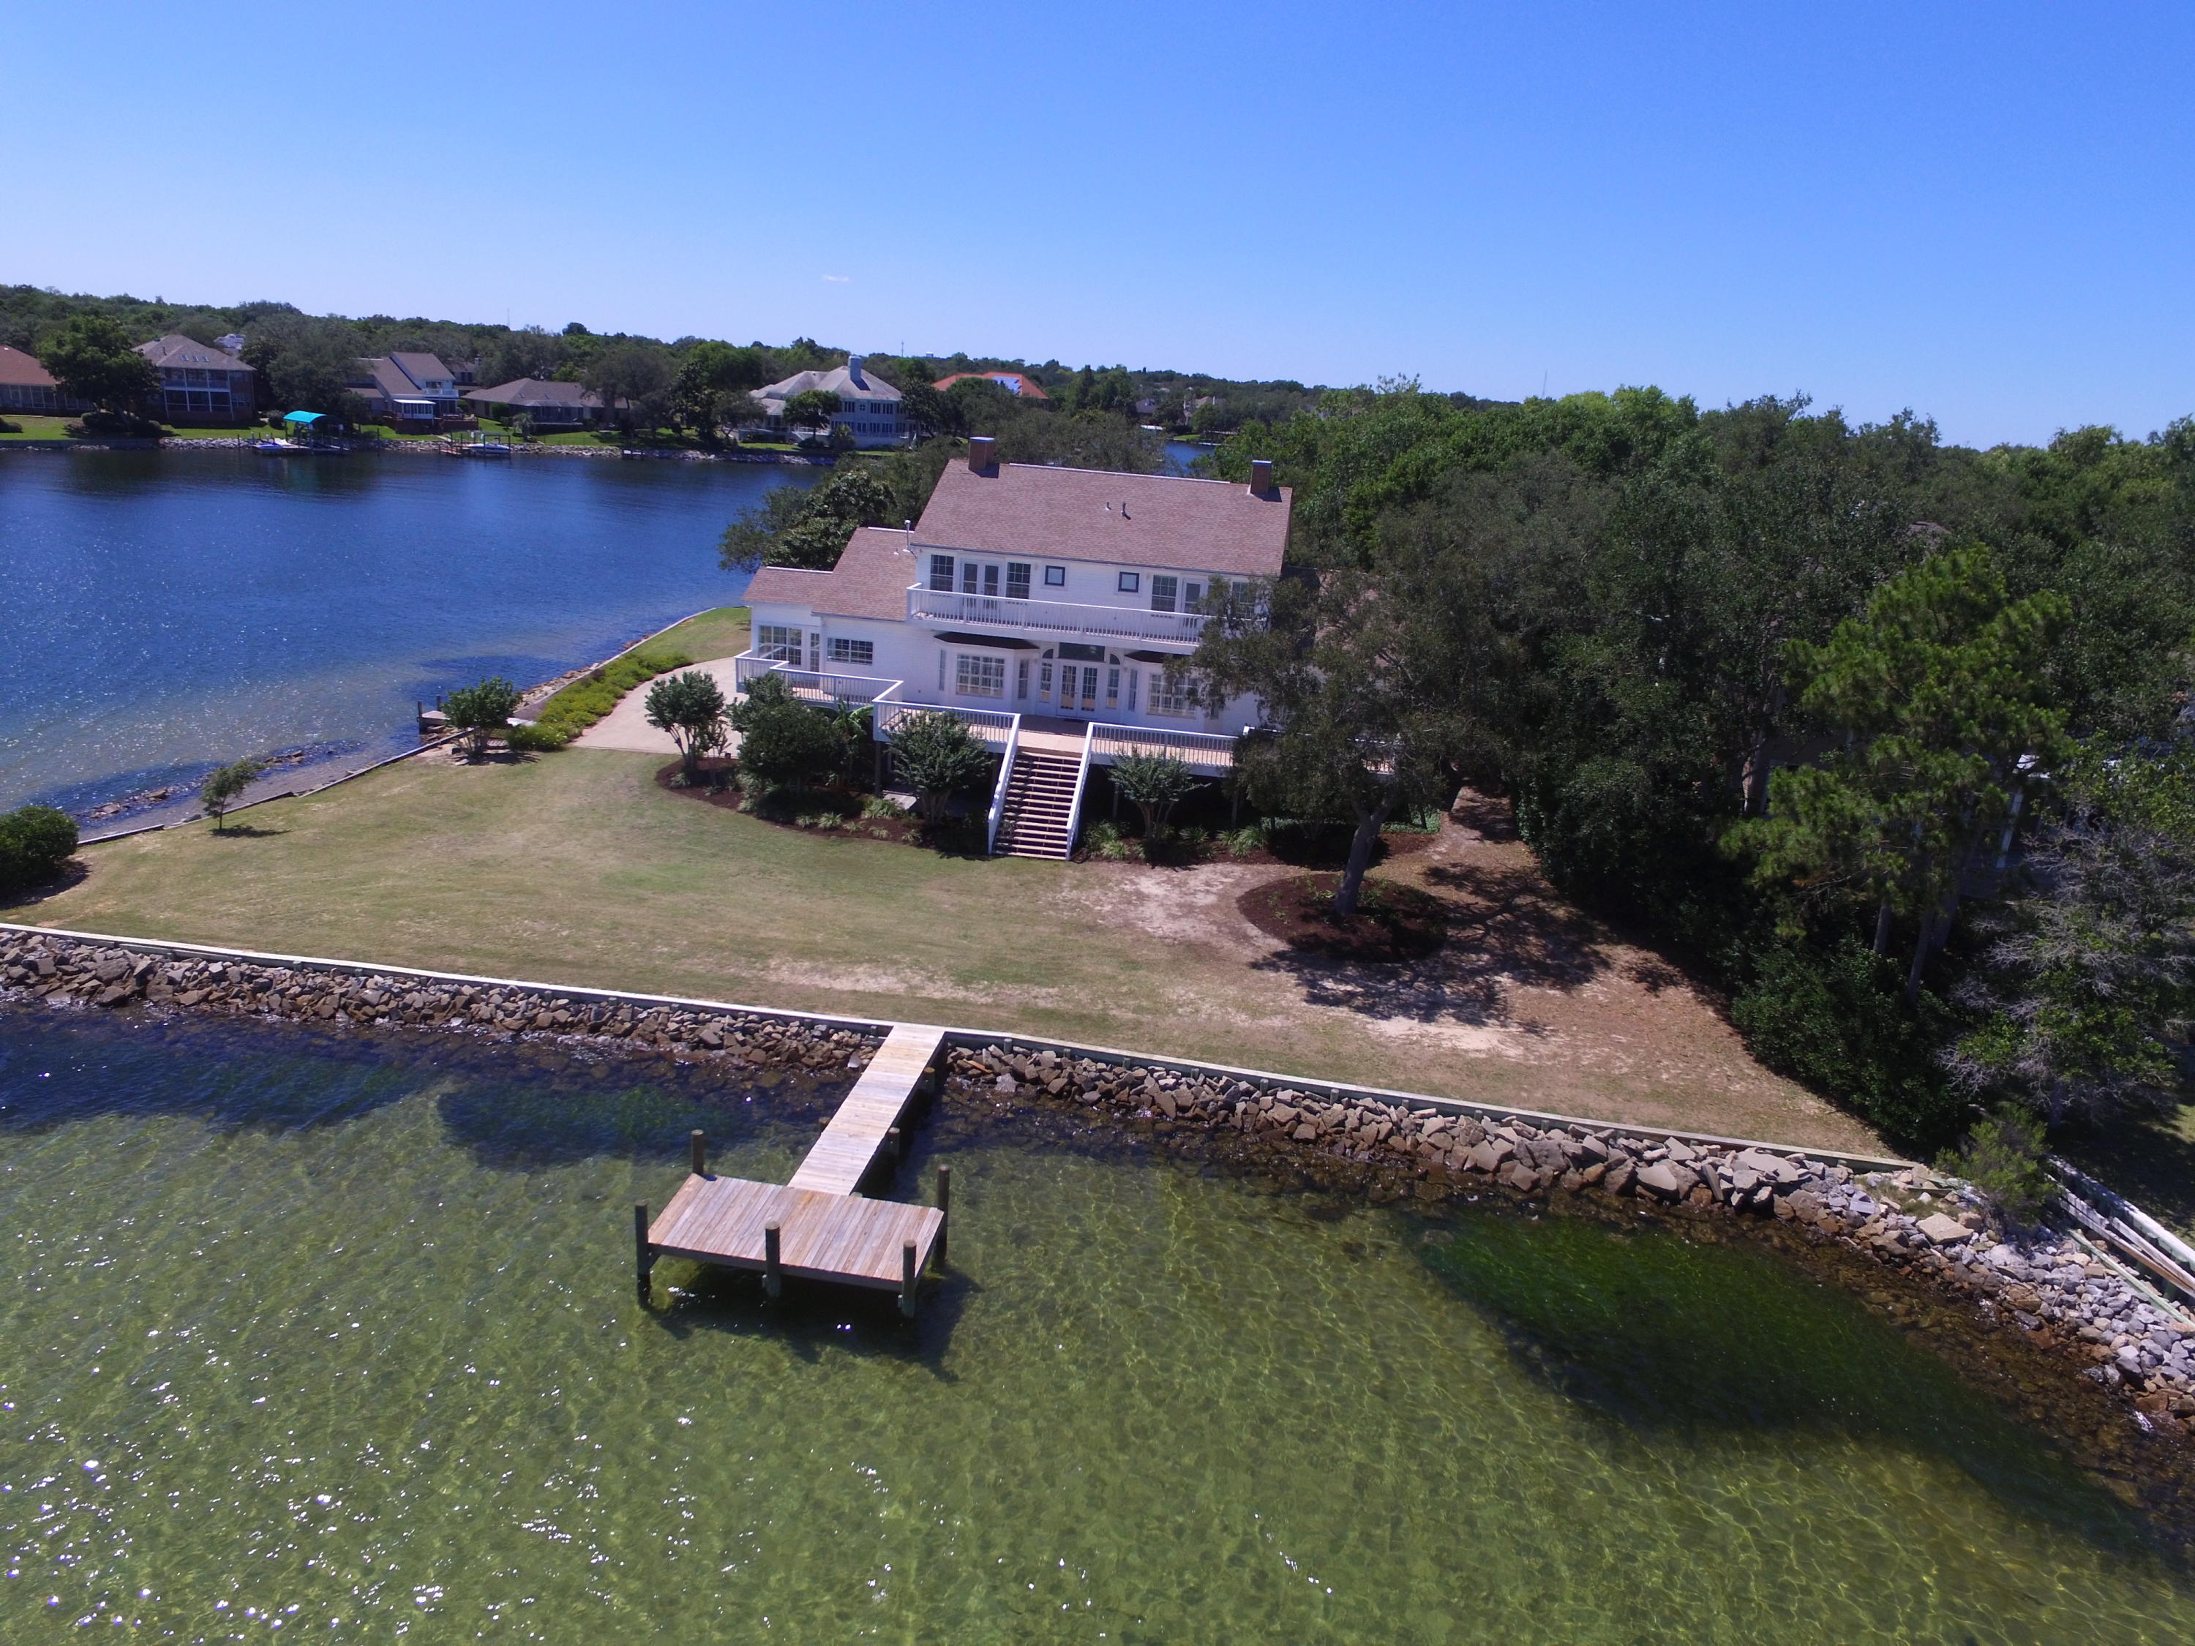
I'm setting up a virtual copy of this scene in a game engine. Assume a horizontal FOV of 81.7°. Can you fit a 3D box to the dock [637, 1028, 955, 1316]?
[{"bbox_3d":[-4.958,6.361,26.011,5.200,1.950,8.850,6,20,7],"label":"dock"}]

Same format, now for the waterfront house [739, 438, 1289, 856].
[{"bbox_3d":[-2.433,-7.673,47.750,23.000,12.300,17.500,6,20,7],"label":"waterfront house"}]

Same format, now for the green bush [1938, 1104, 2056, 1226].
[{"bbox_3d":[18.500,7.072,26.083,2.050,2.100,2.000,6,20,7],"label":"green bush"}]

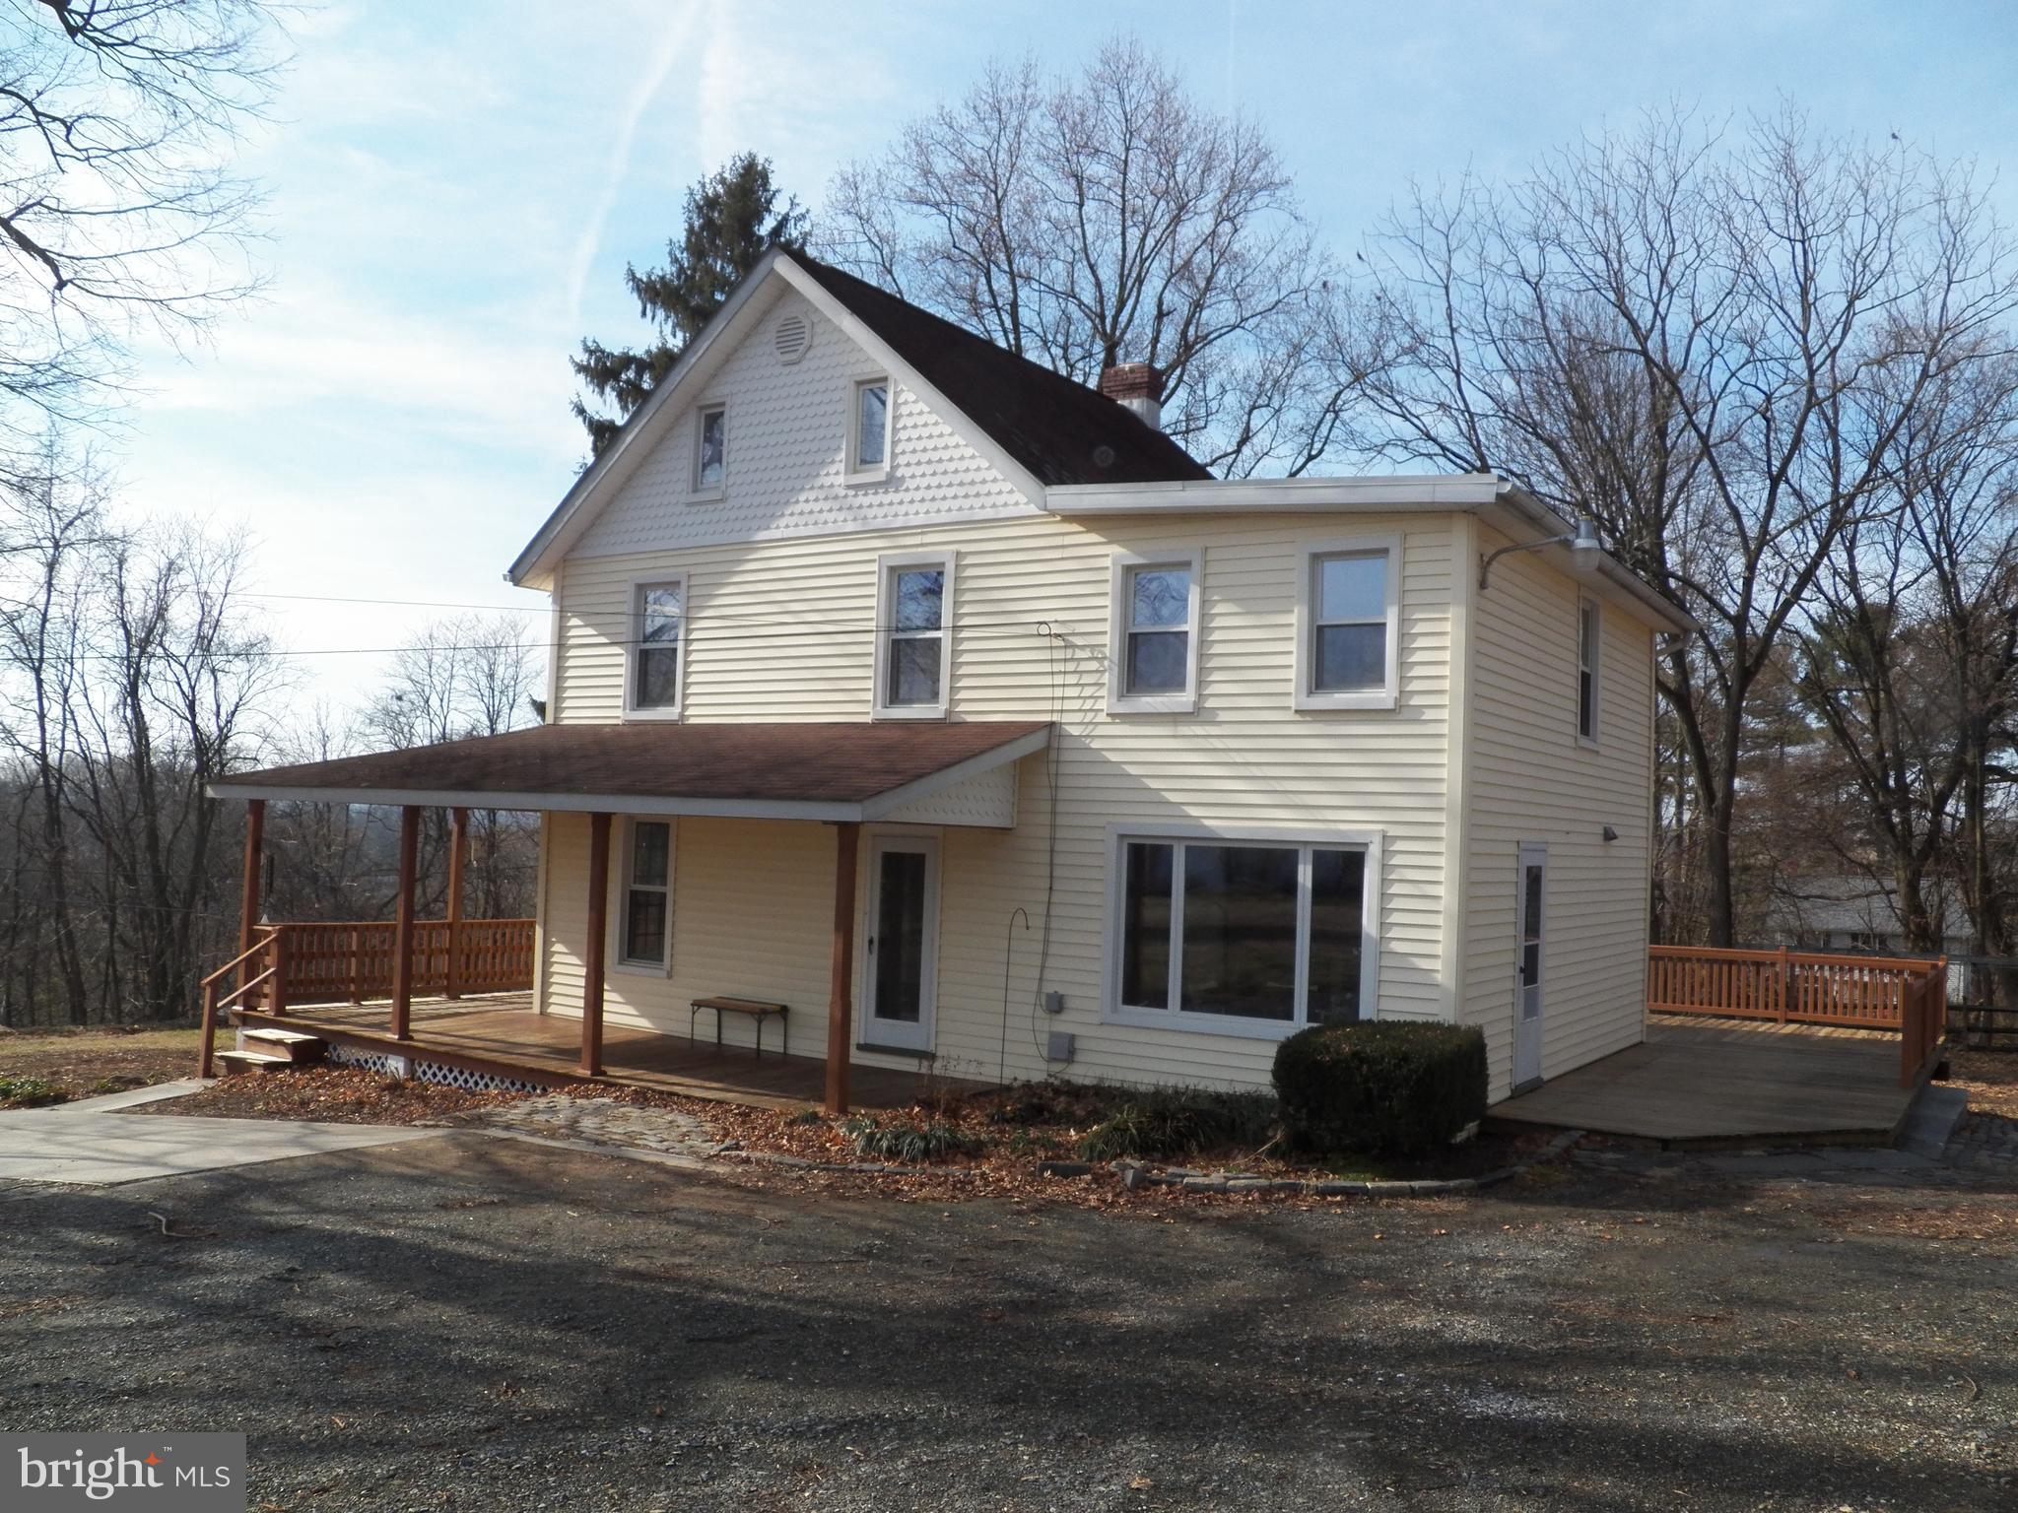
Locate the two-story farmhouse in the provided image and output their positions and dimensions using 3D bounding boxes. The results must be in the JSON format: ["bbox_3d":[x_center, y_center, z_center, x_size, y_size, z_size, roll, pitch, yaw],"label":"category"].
[{"bbox_3d":[-0.285,-0.932,18.280,13.220,8.700,10.050,0,-3,33],"label":"two-story farmhouse"}]

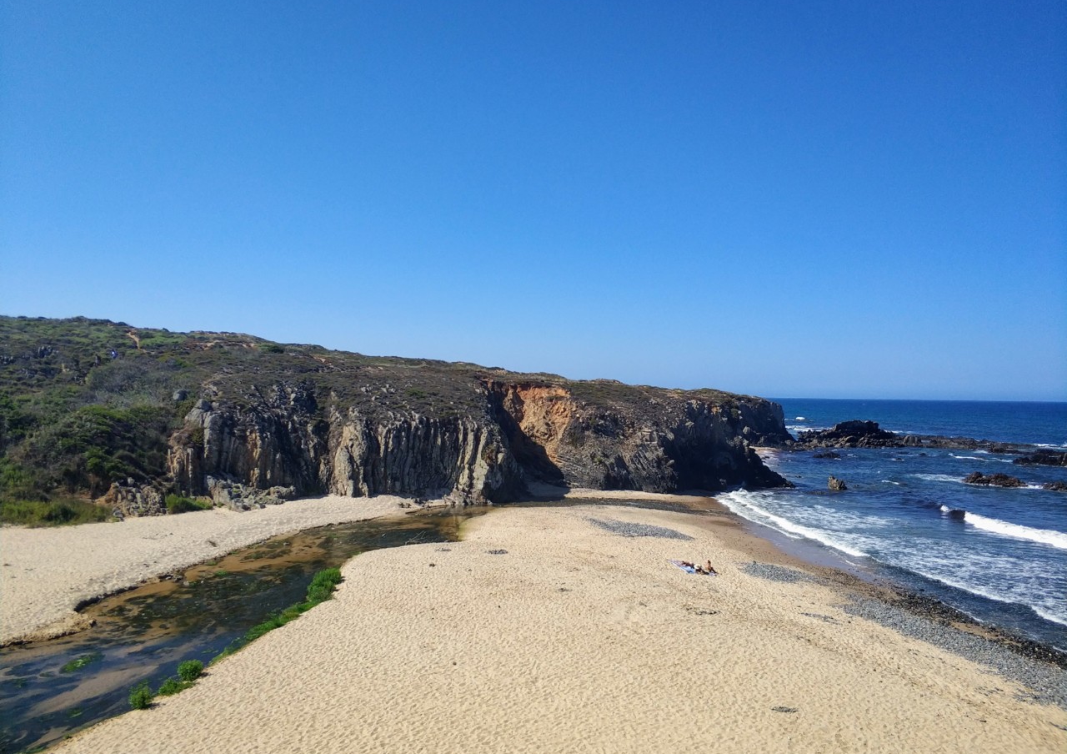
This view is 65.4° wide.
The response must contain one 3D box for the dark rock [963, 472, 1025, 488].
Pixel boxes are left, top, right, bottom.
[{"bbox_3d":[80.386,17.770,145.009,10.300,1.900,5.000,0,-1,38],"label":"dark rock"}]

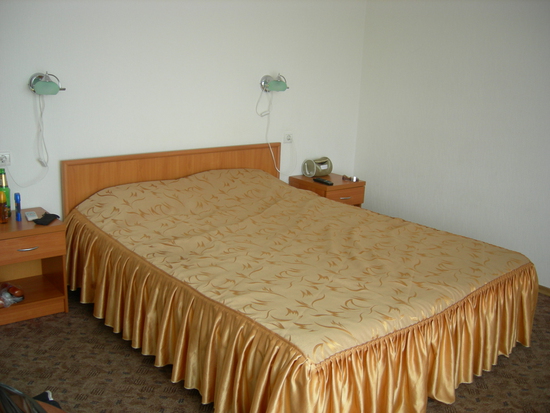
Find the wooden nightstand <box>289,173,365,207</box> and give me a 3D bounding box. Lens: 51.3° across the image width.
[{"bbox_3d":[0.406,0.031,4.556,0.404,0.501,0.442,-9,18,-36],"label":"wooden nightstand"}]

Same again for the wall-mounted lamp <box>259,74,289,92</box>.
[{"bbox_3d":[0.007,-0.903,4.207,0.184,0.133,0.163,-9,18,-36],"label":"wall-mounted lamp"}]

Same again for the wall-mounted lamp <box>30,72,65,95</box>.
[{"bbox_3d":[-1.291,-0.699,3.247,0.184,0.133,0.163,-9,18,-36],"label":"wall-mounted lamp"}]

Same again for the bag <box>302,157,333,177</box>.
[{"bbox_3d":[0.343,-0.310,4.572,0.199,0.147,0.147,-10,18,-39],"label":"bag"}]

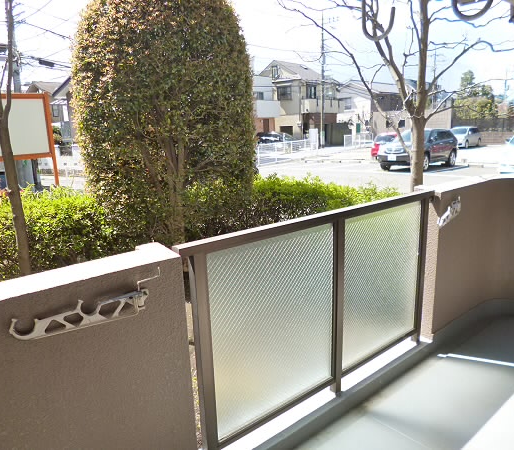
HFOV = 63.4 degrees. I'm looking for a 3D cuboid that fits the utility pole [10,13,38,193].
[{"bbox_3d":[-8.537,-6.095,14.274,0.360,10.000,0.360,-12,17,-37],"label":"utility pole"}]

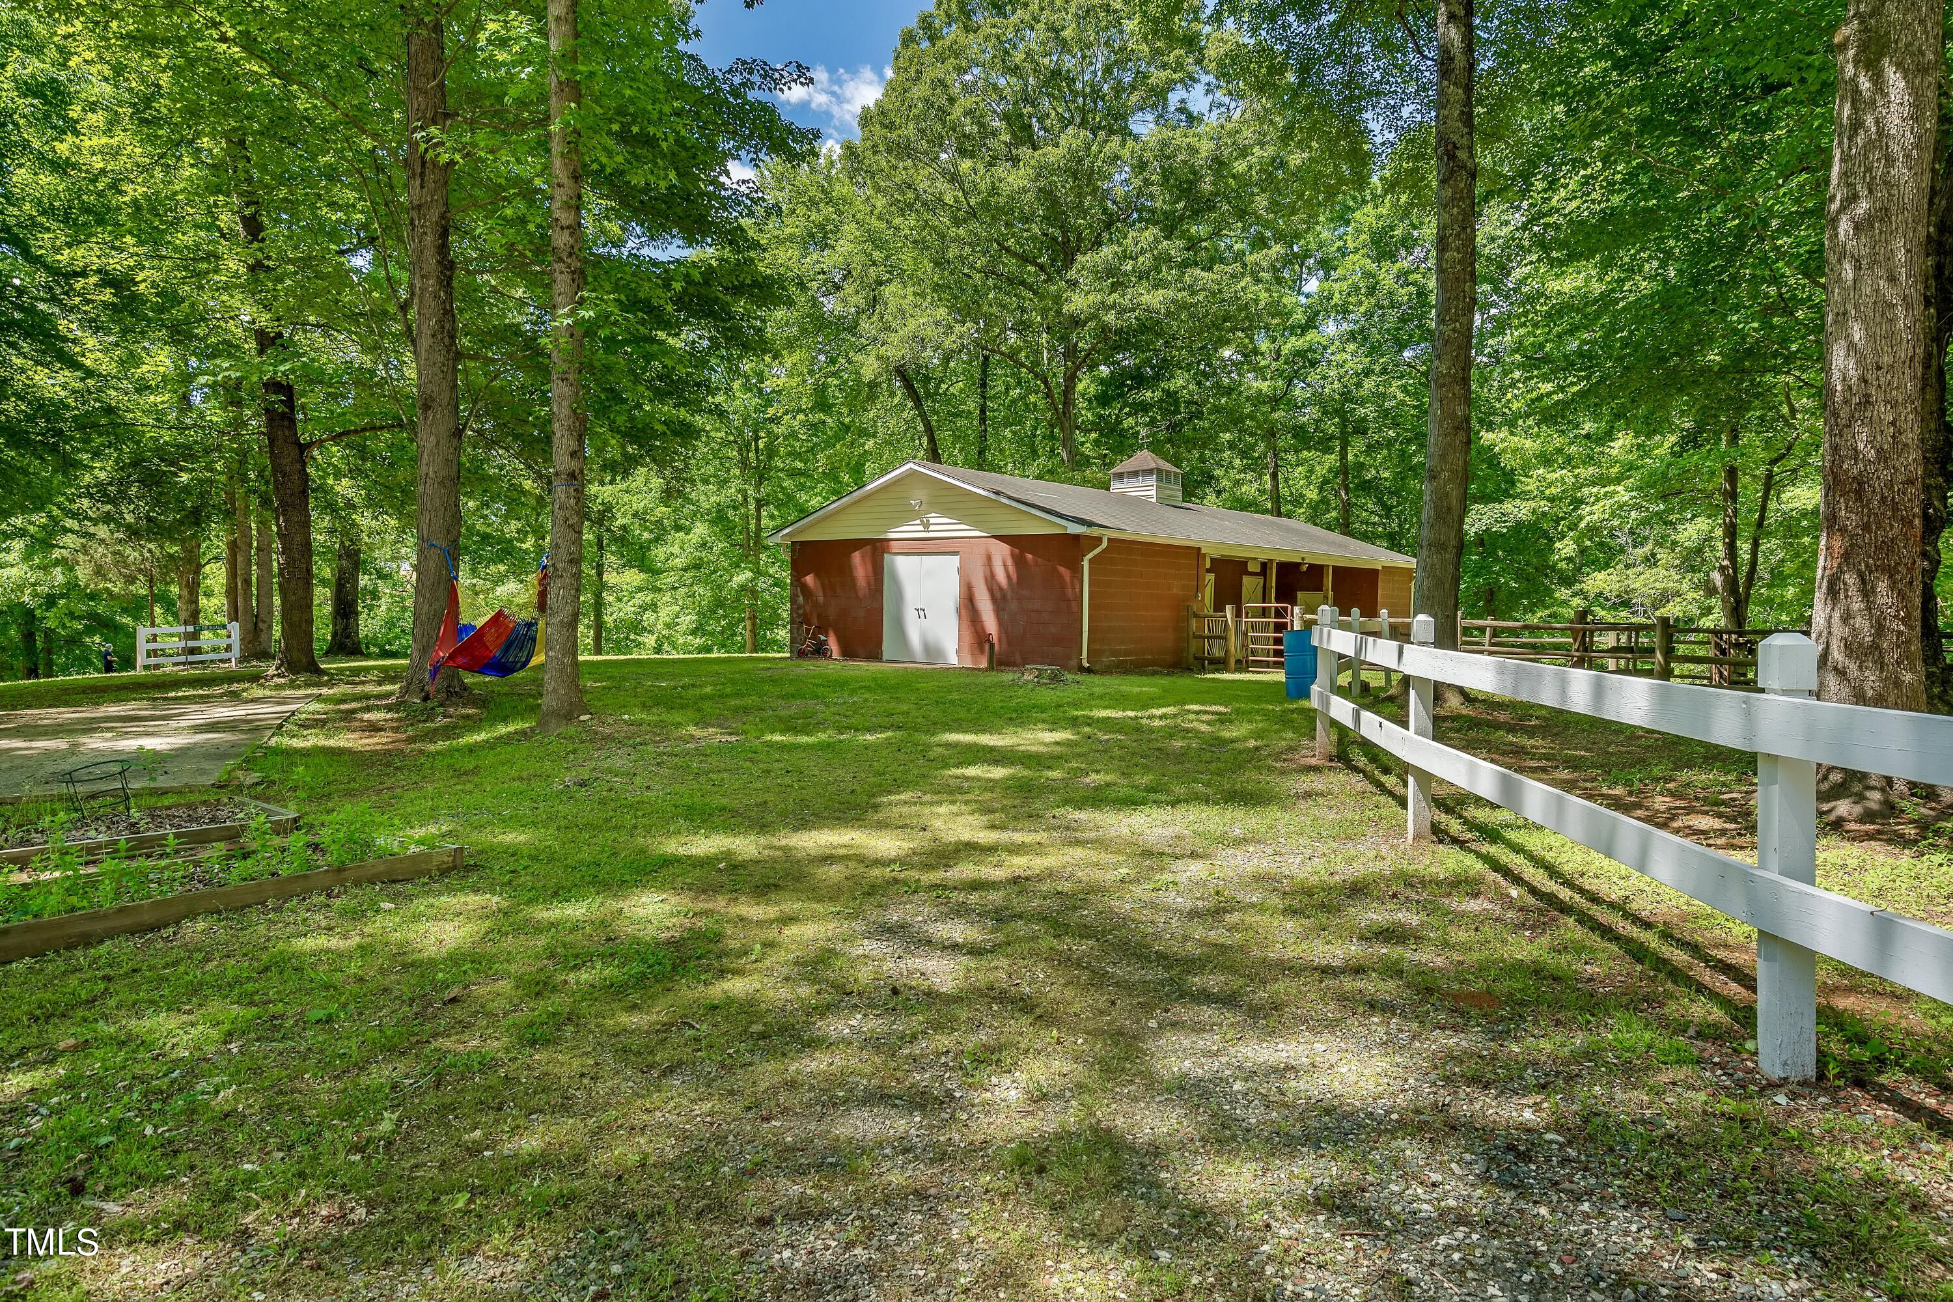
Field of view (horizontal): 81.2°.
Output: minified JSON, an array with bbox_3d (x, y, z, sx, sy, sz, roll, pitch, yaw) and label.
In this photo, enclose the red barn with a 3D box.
[{"bbox_3d":[4.110,-2.332,27.964,8.090,4.820,16.900,3,3,40],"label":"red barn"}]

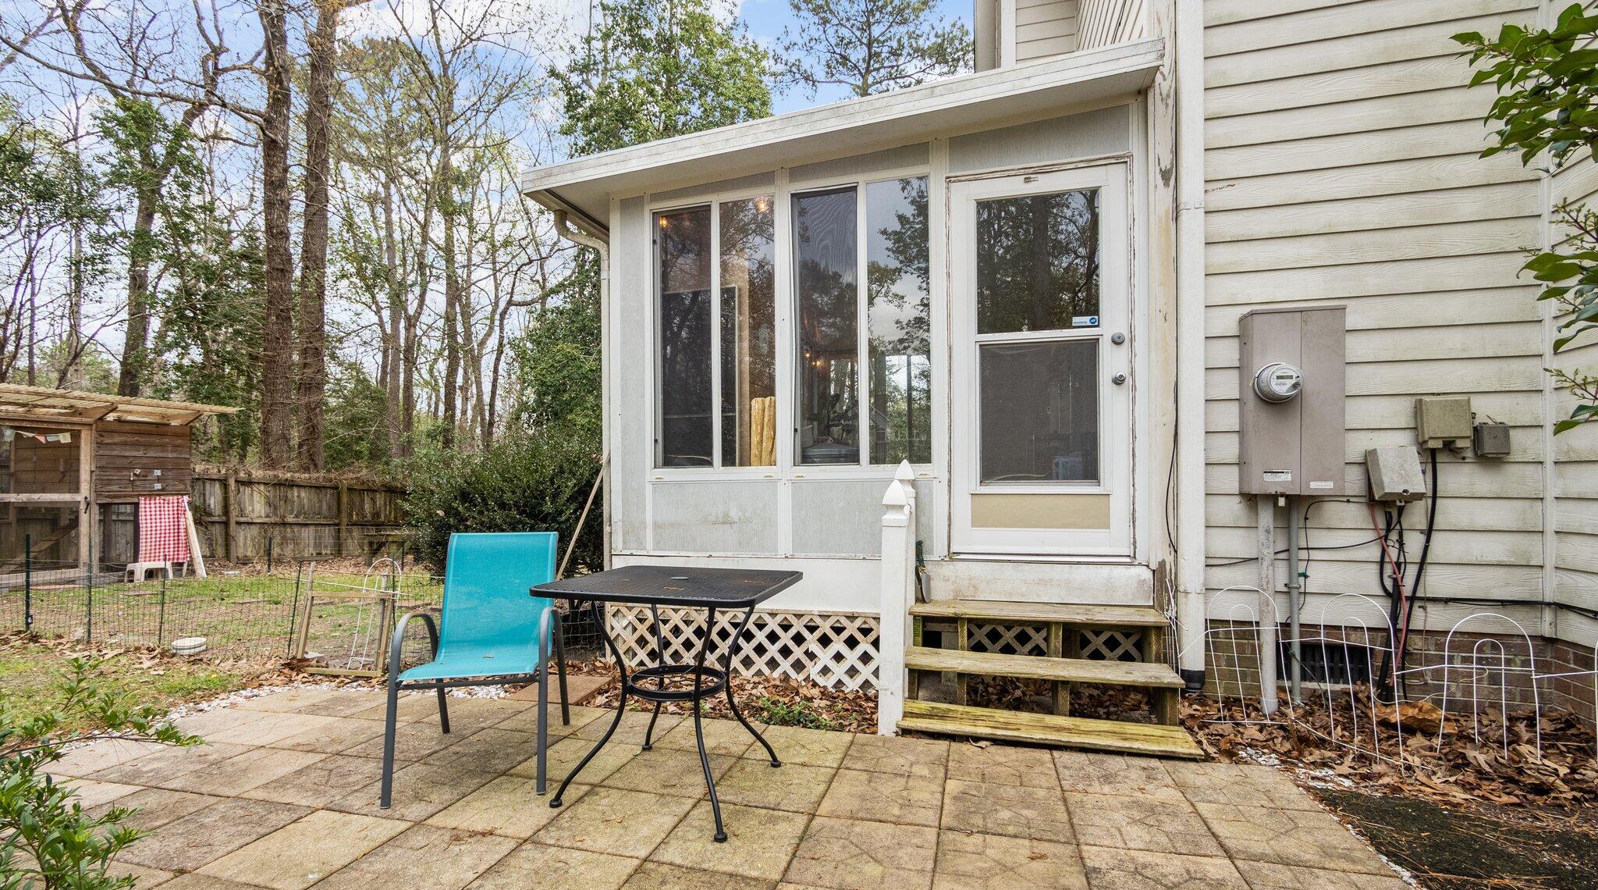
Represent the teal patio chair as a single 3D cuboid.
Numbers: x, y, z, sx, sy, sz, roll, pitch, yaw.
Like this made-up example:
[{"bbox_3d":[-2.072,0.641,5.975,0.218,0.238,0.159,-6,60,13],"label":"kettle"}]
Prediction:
[{"bbox_3d":[-1.225,0.795,2.560,0.560,0.870,0.670,0,-2,-13],"label":"teal patio chair"}]

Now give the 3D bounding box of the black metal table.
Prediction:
[{"bbox_3d":[-0.435,0.860,2.370,0.780,0.730,0.700,-1,-2,13],"label":"black metal table"}]

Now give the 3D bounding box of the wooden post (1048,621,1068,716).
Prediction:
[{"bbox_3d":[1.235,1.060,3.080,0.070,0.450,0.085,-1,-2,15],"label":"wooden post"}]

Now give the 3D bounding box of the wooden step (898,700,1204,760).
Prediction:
[{"bbox_3d":[1.070,1.262,2.885,1.210,0.038,0.285,-1,-2,15],"label":"wooden step"}]

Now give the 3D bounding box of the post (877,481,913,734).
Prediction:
[{"bbox_3d":[0.428,0.715,2.890,0.105,1.140,0.105,-1,-2,15],"label":"post"}]

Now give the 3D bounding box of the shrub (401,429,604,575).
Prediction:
[{"bbox_3d":[-3.200,0.620,7.200,2.100,1.500,1.800,0,-2,-12],"label":"shrub"}]

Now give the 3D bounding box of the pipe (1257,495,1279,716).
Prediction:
[{"bbox_3d":[2.210,0.755,3.050,0.062,1.030,0.062,-1,-2,15],"label":"pipe"}]

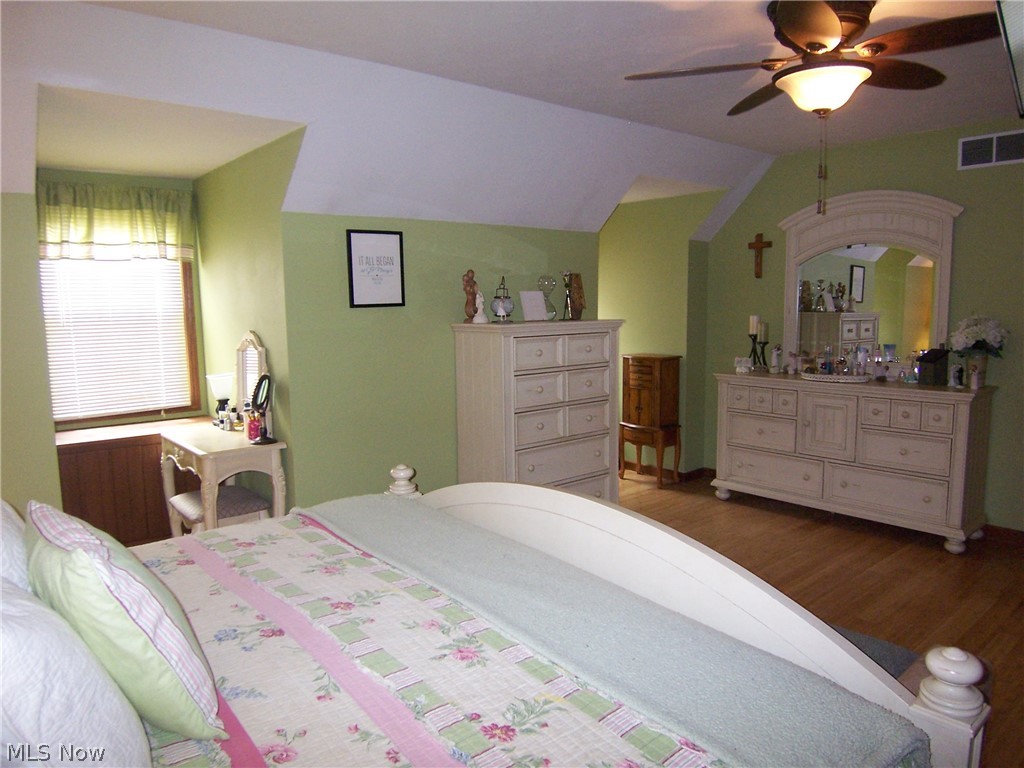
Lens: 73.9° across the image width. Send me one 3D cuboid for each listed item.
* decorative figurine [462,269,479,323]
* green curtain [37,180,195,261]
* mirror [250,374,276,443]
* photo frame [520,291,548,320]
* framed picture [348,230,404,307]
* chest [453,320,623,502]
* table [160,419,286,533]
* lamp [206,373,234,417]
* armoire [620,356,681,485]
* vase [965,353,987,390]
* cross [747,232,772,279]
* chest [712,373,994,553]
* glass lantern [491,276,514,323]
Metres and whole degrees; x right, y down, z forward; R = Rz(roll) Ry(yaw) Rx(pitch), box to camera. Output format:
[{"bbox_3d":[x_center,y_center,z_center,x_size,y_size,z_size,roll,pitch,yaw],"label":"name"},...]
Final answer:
[{"bbox_3d":[-0.241,-0.514,3.944,0.088,0.315,0.080,-6,8,-40],"label":"decorative figurine"},{"bbox_3d":[-2.298,-0.935,3.974,0.841,0.423,0.100,-6,8,-40],"label":"green curtain"},{"bbox_3d":[-1.284,0.127,3.531,0.140,0.355,0.155,-6,8,-40],"label":"mirror"},{"bbox_3d":[0.131,-0.475,4.201,0.180,0.187,0.027,-6,-4,-42],"label":"photo frame"},{"bbox_3d":[-0.720,-0.615,3.651,0.335,0.406,0.021,-7,8,-39],"label":"framed picture"},{"bbox_3d":[0.187,0.306,4.219,0.975,1.370,0.480,-6,8,-38],"label":"chest"},{"bbox_3d":[-1.560,0.680,3.712,0.405,0.776,0.770,-6,8,-40],"label":"table"},{"bbox_3d":[-1.706,0.110,3.991,0.158,0.300,0.158,-6,8,-40],"label":"lamp"},{"bbox_3d":[1.139,0.292,5.615,0.290,1.035,0.445,-7,8,-39],"label":"armoire"},{"bbox_3d":[2.743,-0.078,4.000,0.105,0.210,0.105,-6,8,-40],"label":"vase"},{"bbox_3d":[1.885,-0.974,5.182,0.021,0.339,0.198,-7,8,-39],"label":"cross"},{"bbox_3d":[2.201,0.439,4.556,0.475,0.930,1.675,-7,8,-39],"label":"chest"},{"bbox_3d":[-0.058,-0.497,4.050,0.137,0.269,0.133,-1,7,0],"label":"glass lantern"}]

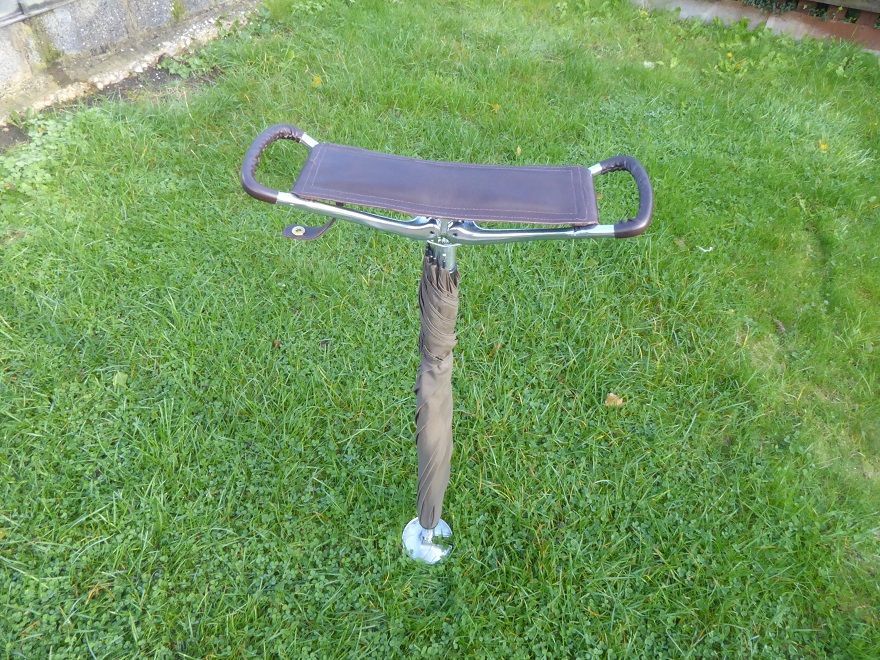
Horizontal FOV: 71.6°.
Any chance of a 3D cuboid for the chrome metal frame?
[{"bbox_3d":[0.008,-0.140,0.661,0.357,0.067,0.128,5,44,2],"label":"chrome metal frame"}]

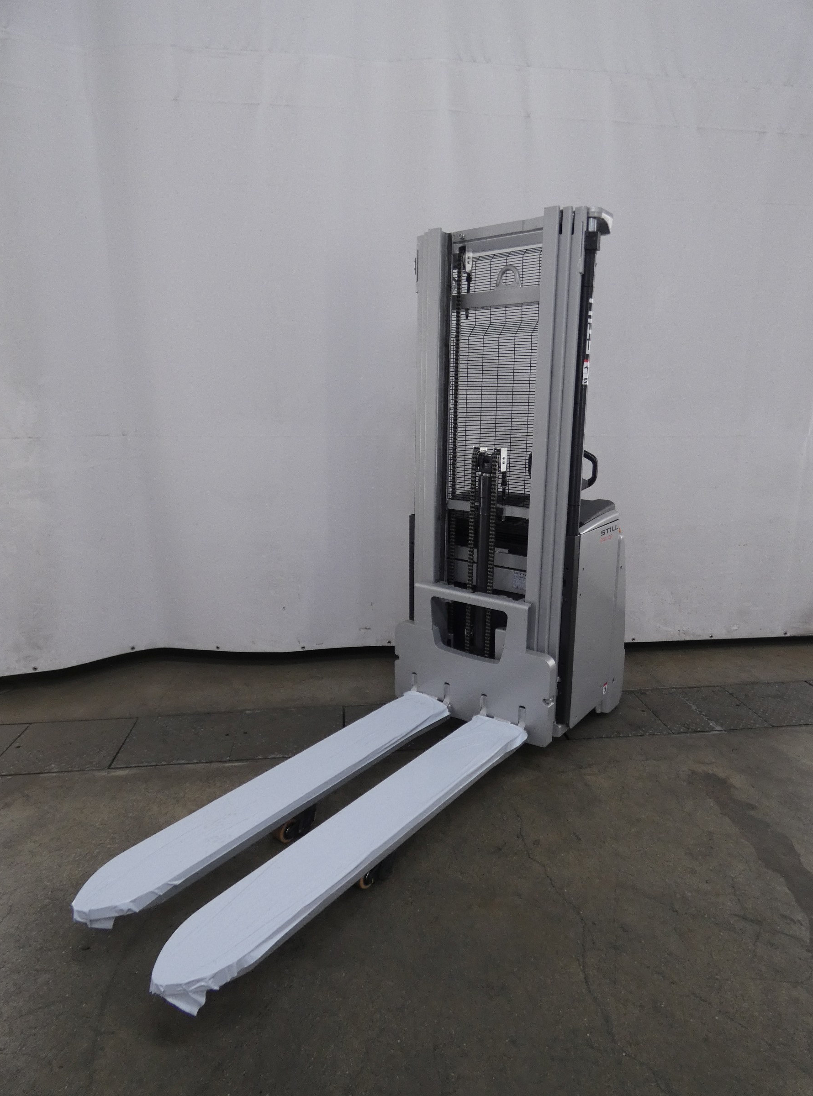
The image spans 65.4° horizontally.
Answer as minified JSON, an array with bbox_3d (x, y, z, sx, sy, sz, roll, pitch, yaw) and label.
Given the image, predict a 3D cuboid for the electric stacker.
[{"bbox_3d":[0.067,-0.131,2.307,0.810,2.196,2.503,10,15,37],"label":"electric stacker"}]

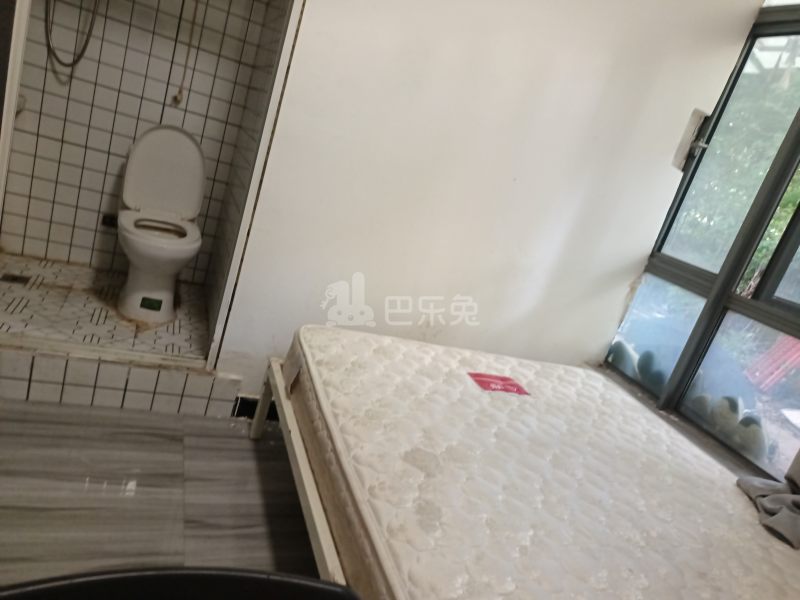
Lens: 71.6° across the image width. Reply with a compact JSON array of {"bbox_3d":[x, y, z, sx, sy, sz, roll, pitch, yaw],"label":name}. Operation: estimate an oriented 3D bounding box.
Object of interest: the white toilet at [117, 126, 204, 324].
[{"bbox_3d":[-1.104,-0.359,2.554,0.370,0.815,0.660,9,18,-30],"label":"white toilet"}]

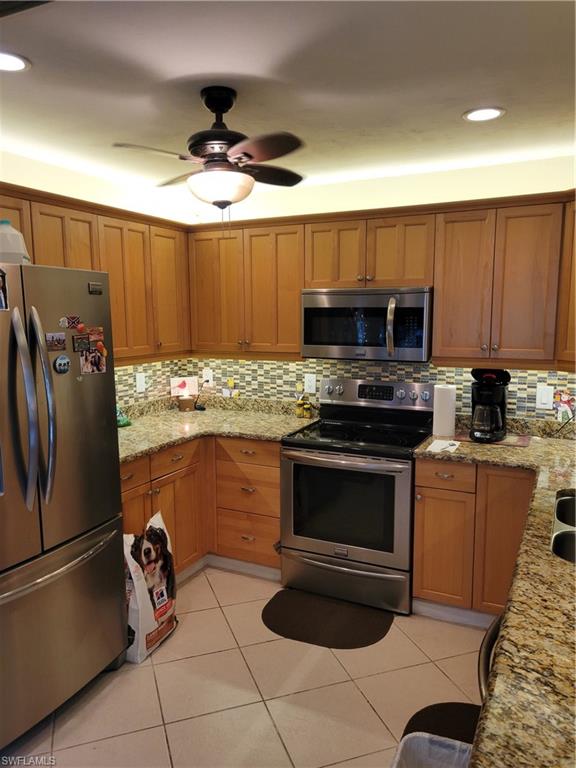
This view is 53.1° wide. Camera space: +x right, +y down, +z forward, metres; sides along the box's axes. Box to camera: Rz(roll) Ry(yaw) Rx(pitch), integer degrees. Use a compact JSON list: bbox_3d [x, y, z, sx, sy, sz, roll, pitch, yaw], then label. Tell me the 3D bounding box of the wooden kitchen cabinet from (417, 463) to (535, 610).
[{"bbox_3d":[1.054,0.728,3.141,0.568,0.760,0.625,3,8,27],"label":"wooden kitchen cabinet"}]

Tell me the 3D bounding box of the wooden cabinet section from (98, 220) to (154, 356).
[{"bbox_3d":[-1.056,-0.550,3.377,0.318,0.767,0.430,3,8,26],"label":"wooden cabinet section"}]

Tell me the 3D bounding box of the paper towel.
[{"bbox_3d":[0.891,0.150,3.268,0.120,0.286,0.120,3,8,27],"label":"paper towel"}]

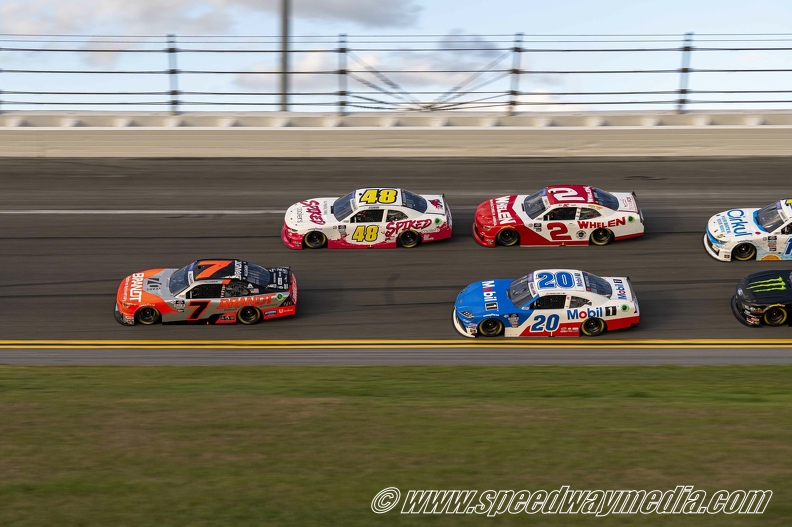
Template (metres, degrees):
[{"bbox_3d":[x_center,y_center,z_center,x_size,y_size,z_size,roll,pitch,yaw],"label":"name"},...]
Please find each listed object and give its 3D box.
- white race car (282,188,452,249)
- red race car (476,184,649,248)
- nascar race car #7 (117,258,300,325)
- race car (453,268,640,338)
[{"bbox_3d":[-0.837,-1.451,44.625,4.900,1.300,1.950,0,28,0],"label":"white race car"},{"bbox_3d":[4.721,-1.505,44.825,4.900,1.300,1.950,0,28,0],"label":"red race car"},{"bbox_3d":[-5.041,0.599,40.925,4.900,1.300,1.950,0,28,0],"label":"nascar race car #7"},{"bbox_3d":[3.944,0.895,40.525,4.900,1.300,1.950,0,28,0],"label":"race car"}]

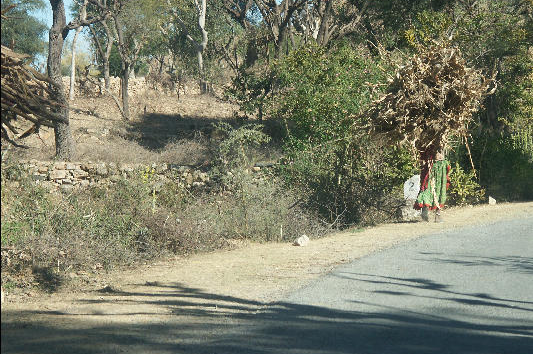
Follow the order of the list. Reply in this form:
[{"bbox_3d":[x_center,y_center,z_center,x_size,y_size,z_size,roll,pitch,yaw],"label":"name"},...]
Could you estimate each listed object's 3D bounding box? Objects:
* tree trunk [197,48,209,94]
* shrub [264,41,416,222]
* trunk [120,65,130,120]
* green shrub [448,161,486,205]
[{"bbox_3d":[-2.106,-3.505,74.000,0.360,1.514,0.330,0,1,0],"label":"tree trunk"},{"bbox_3d":[1.185,-0.680,36.000,2.400,2.914,2.300,0,1,0],"label":"shrub"},{"bbox_3d":[-3.574,-2.142,57.000,0.240,1.369,0.220,0,1,0],"label":"trunk"},{"bbox_3d":[3.558,0.116,40.000,0.720,0.783,0.700,0,1,0],"label":"green shrub"}]

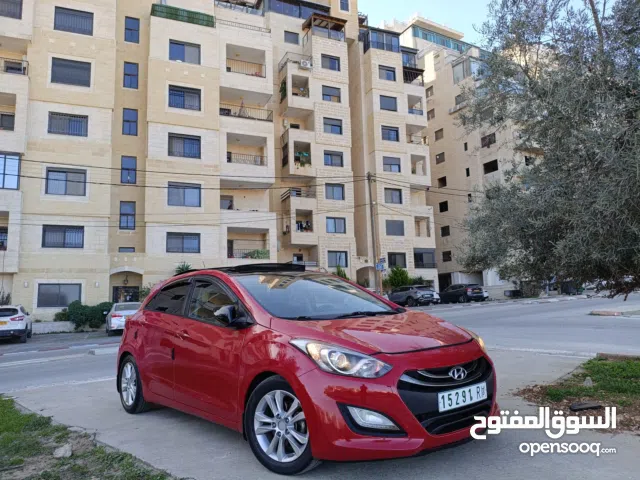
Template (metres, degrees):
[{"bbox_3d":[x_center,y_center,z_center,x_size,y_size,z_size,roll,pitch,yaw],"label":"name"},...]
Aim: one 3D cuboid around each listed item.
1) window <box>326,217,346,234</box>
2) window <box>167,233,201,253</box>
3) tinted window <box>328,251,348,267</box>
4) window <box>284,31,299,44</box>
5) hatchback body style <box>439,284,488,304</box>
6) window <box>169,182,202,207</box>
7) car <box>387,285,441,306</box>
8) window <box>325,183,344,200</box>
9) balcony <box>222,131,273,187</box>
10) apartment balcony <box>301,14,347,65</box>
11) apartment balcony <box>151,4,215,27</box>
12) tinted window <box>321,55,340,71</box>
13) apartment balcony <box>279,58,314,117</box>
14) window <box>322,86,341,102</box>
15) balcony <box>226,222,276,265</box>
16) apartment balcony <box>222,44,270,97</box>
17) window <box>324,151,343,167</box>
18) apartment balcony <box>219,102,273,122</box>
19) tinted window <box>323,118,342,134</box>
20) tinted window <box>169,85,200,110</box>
[{"bbox_3d":[1.489,-1.305,43.805,1.920,1.424,0.150,2,-9,-23],"label":"window"},{"bbox_3d":[-8.381,0.160,29.555,1.980,1.232,0.150,1,-9,-20],"label":"window"},{"bbox_3d":[1.618,1.750,43.375,1.912,1.436,0.150,2,-9,-23],"label":"tinted window"},{"bbox_3d":[-2.757,-19.811,47.225,1.464,1.210,0.150,2,-9,-23],"label":"window"},{"bbox_3d":[11.950,4.600,40.950,1.820,1.580,4.400,1,-8,-22],"label":"hatchback body style"},{"bbox_3d":[-8.438,-2.806,29.888,1.968,1.463,0.152,2,-9,-21],"label":"window"},{"bbox_3d":[7.630,4.720,40.400,1.830,1.600,4.400,2,-9,-21],"label":"car"},{"bbox_3d":[1.377,-4.360,43.906,1.882,1.466,0.149,2,-9,-23],"label":"window"},{"bbox_3d":[-5.089,-5.273,32.601,3.629,3.190,1.650,2,-9,-23],"label":"balcony"},{"bbox_3d":[0.549,-19.404,46.769,3.764,3.863,2.080,2,-9,-23],"label":"apartment balcony"},{"bbox_3d":[-9.177,-14.521,32.137,4.146,0.854,1.423,2,-9,-21],"label":"apartment balcony"},{"bbox_3d":[0.992,-16.938,45.962,1.856,1.511,0.150,1,-9,-21],"label":"tinted window"},{"bbox_3d":[-2.139,-13.892,44.887,2.575,4.229,2.130,2,-9,-23],"label":"apartment balcony"},{"bbox_3d":[1.108,-13.755,45.561,1.875,1.484,0.152,2,-9,-21],"label":"window"},{"bbox_3d":[-4.923,0.383,31.879,3.201,2.672,2.032,2,-9,-21],"label":"balcony"},{"bbox_3d":[-5.340,-11.472,33.444,3.467,3.140,1.941,2,-9,-23],"label":"apartment balcony"},{"bbox_3d":[1.277,-7.537,44.630,1.856,1.466,0.150,1,-9,-21],"label":"window"},{"bbox_3d":[-5.182,-8.300,32.886,3.600,1.000,1.900,1,-9,-20],"label":"apartment balcony"},{"bbox_3d":[1.202,-10.572,44.776,1.892,1.436,0.149,2,-9,-23],"label":"tinted window"},{"bbox_3d":[-8.636,-9.054,30.822,1.971,1.463,0.150,2,-9,-23],"label":"tinted window"}]

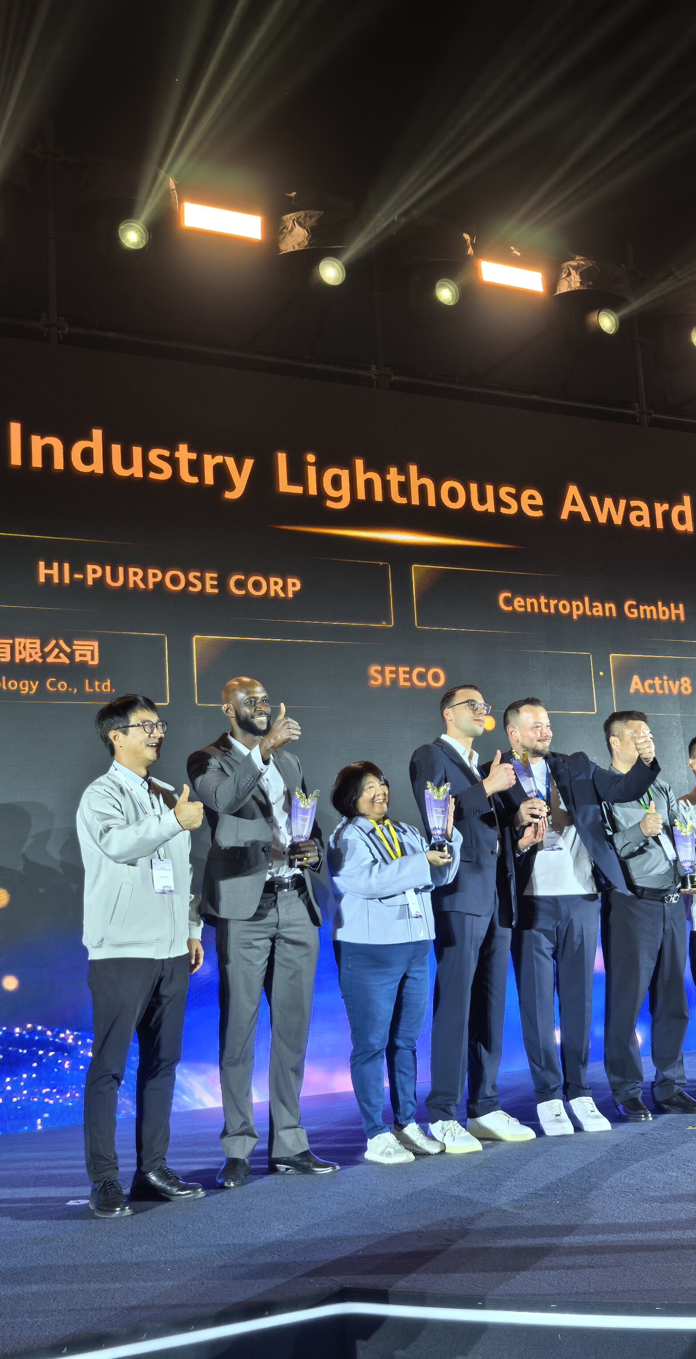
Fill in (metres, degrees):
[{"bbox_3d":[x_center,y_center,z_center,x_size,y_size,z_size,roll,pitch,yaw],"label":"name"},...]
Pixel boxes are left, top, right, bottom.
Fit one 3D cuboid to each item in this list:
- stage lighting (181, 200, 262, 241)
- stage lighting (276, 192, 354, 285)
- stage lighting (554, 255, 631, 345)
[{"bbox_3d":[-0.726,-2.647,7.562,0.480,0.160,0.130,2,-10,-26],"label":"stage lighting"},{"bbox_3d":[-0.192,-2.571,7.651,0.360,0.430,0.300,2,-10,-26],"label":"stage lighting"},{"bbox_3d":[1.578,-2.448,8.495,0.360,0.430,0.300,2,-10,-26],"label":"stage lighting"}]

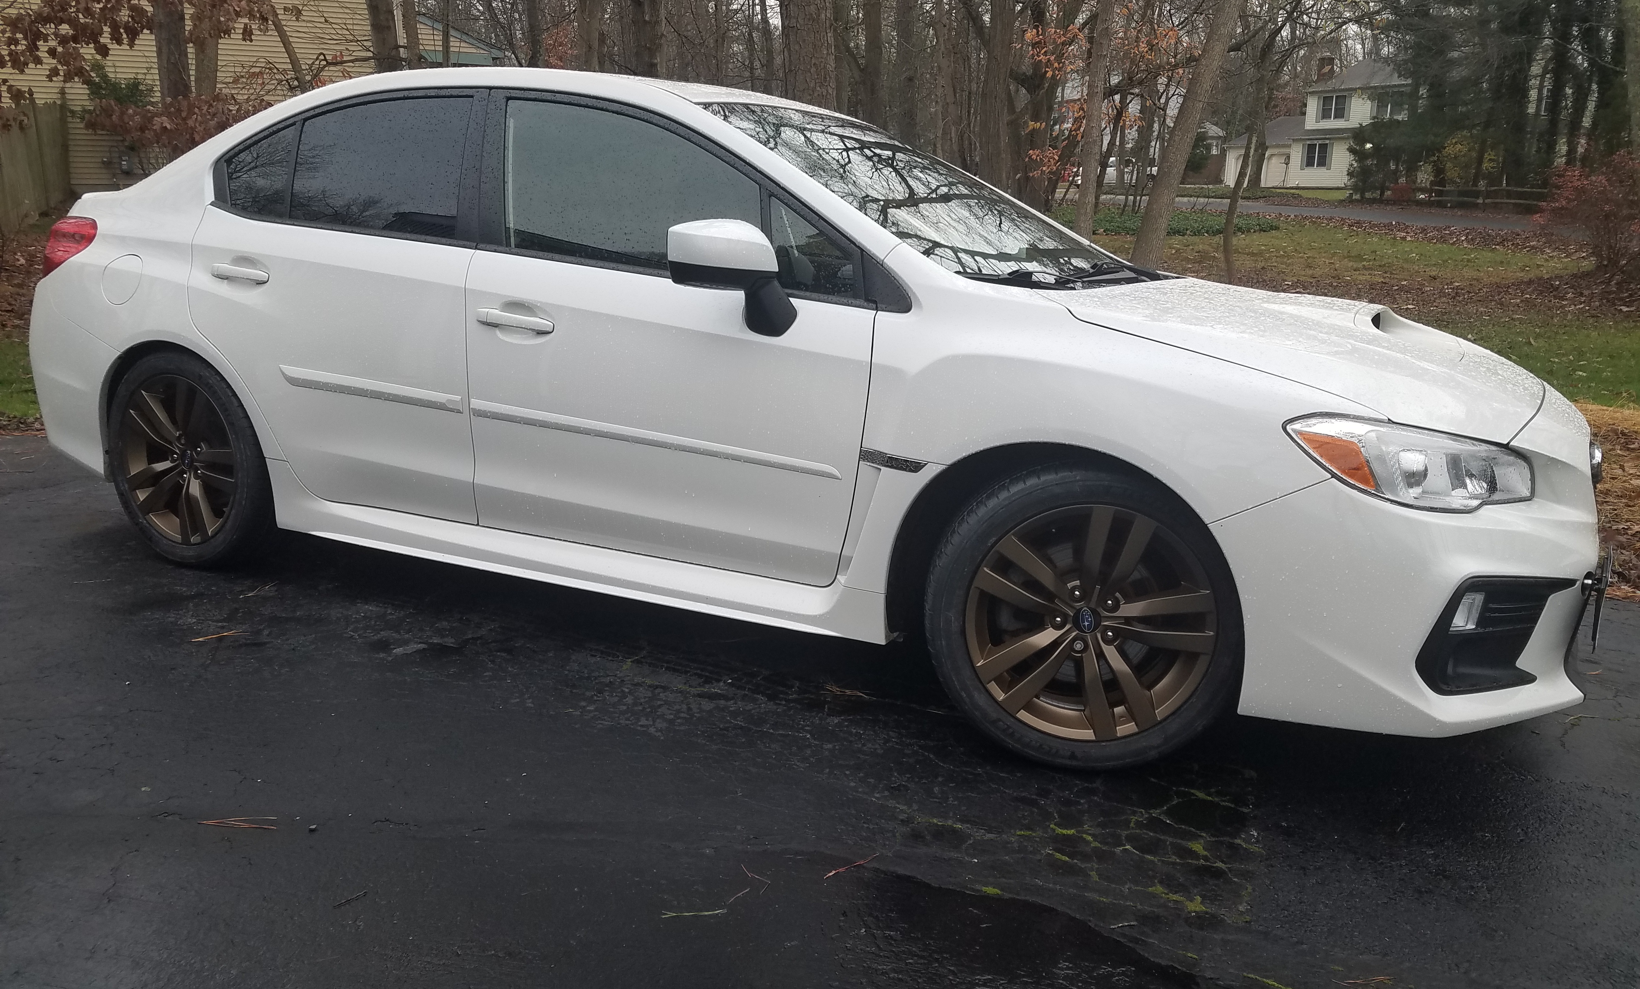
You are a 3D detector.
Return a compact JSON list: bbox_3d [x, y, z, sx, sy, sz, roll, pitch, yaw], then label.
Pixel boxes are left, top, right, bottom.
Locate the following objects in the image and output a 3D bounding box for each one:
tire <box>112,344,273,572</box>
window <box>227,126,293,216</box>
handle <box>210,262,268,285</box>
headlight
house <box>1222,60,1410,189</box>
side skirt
[{"bbox_3d":[-1.808,-0.126,3.689,0.650,0.650,0.245,9,14,25],"label":"tire"},{"bbox_3d":[-1.579,-0.919,3.484,0.320,0.270,0.035,10,-7,30],"label":"window"},{"bbox_3d":[-1.583,-0.602,3.355,0.235,0.048,0.050,9,14,25],"label":"handle"},{"bbox_3d":[1.134,-0.064,2.341,0.450,0.190,0.390,9,14,25],"label":"headlight"},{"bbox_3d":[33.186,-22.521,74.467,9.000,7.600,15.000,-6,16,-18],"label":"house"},{"bbox_3d":[-0.683,0.119,3.101,1.900,0.210,0.110,9,14,25],"label":"side skirt"}]

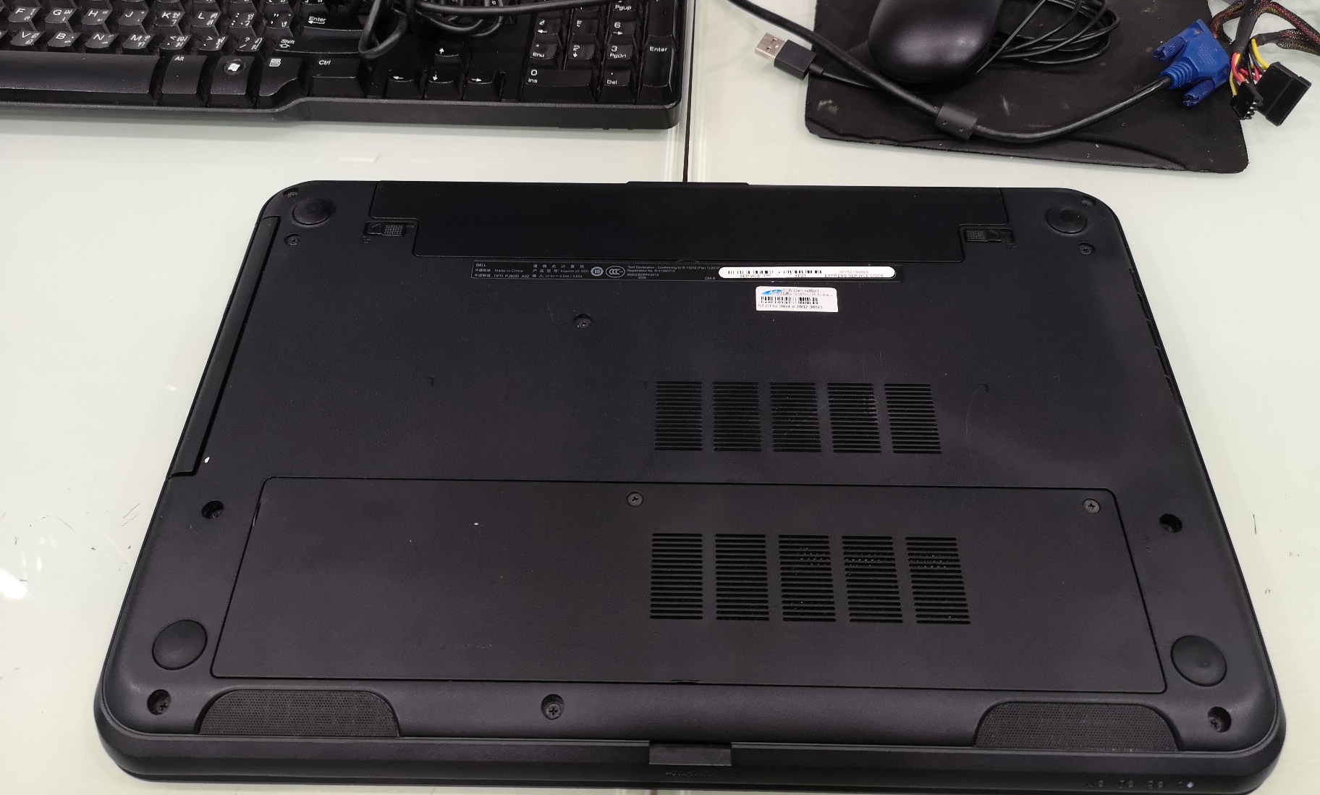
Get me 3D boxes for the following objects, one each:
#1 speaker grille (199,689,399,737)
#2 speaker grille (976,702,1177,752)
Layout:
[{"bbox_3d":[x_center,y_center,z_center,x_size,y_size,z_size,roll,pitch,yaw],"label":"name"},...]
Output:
[{"bbox_3d":[-0.111,0.098,0.319,0.063,0.003,0.013,0,74,1],"label":"speaker grille"},{"bbox_3d":[0.127,0.101,0.315,0.061,0.003,0.014,1,74,1],"label":"speaker grille"}]

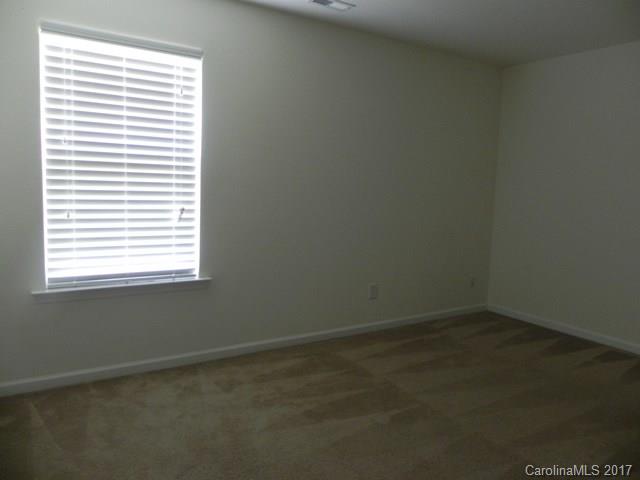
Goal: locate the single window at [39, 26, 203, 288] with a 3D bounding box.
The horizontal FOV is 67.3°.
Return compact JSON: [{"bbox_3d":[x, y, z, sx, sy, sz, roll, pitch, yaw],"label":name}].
[{"bbox_3d":[-1.182,-0.470,2.971,0.902,1.491,0.065,-2,8,-33],"label":"single window"}]

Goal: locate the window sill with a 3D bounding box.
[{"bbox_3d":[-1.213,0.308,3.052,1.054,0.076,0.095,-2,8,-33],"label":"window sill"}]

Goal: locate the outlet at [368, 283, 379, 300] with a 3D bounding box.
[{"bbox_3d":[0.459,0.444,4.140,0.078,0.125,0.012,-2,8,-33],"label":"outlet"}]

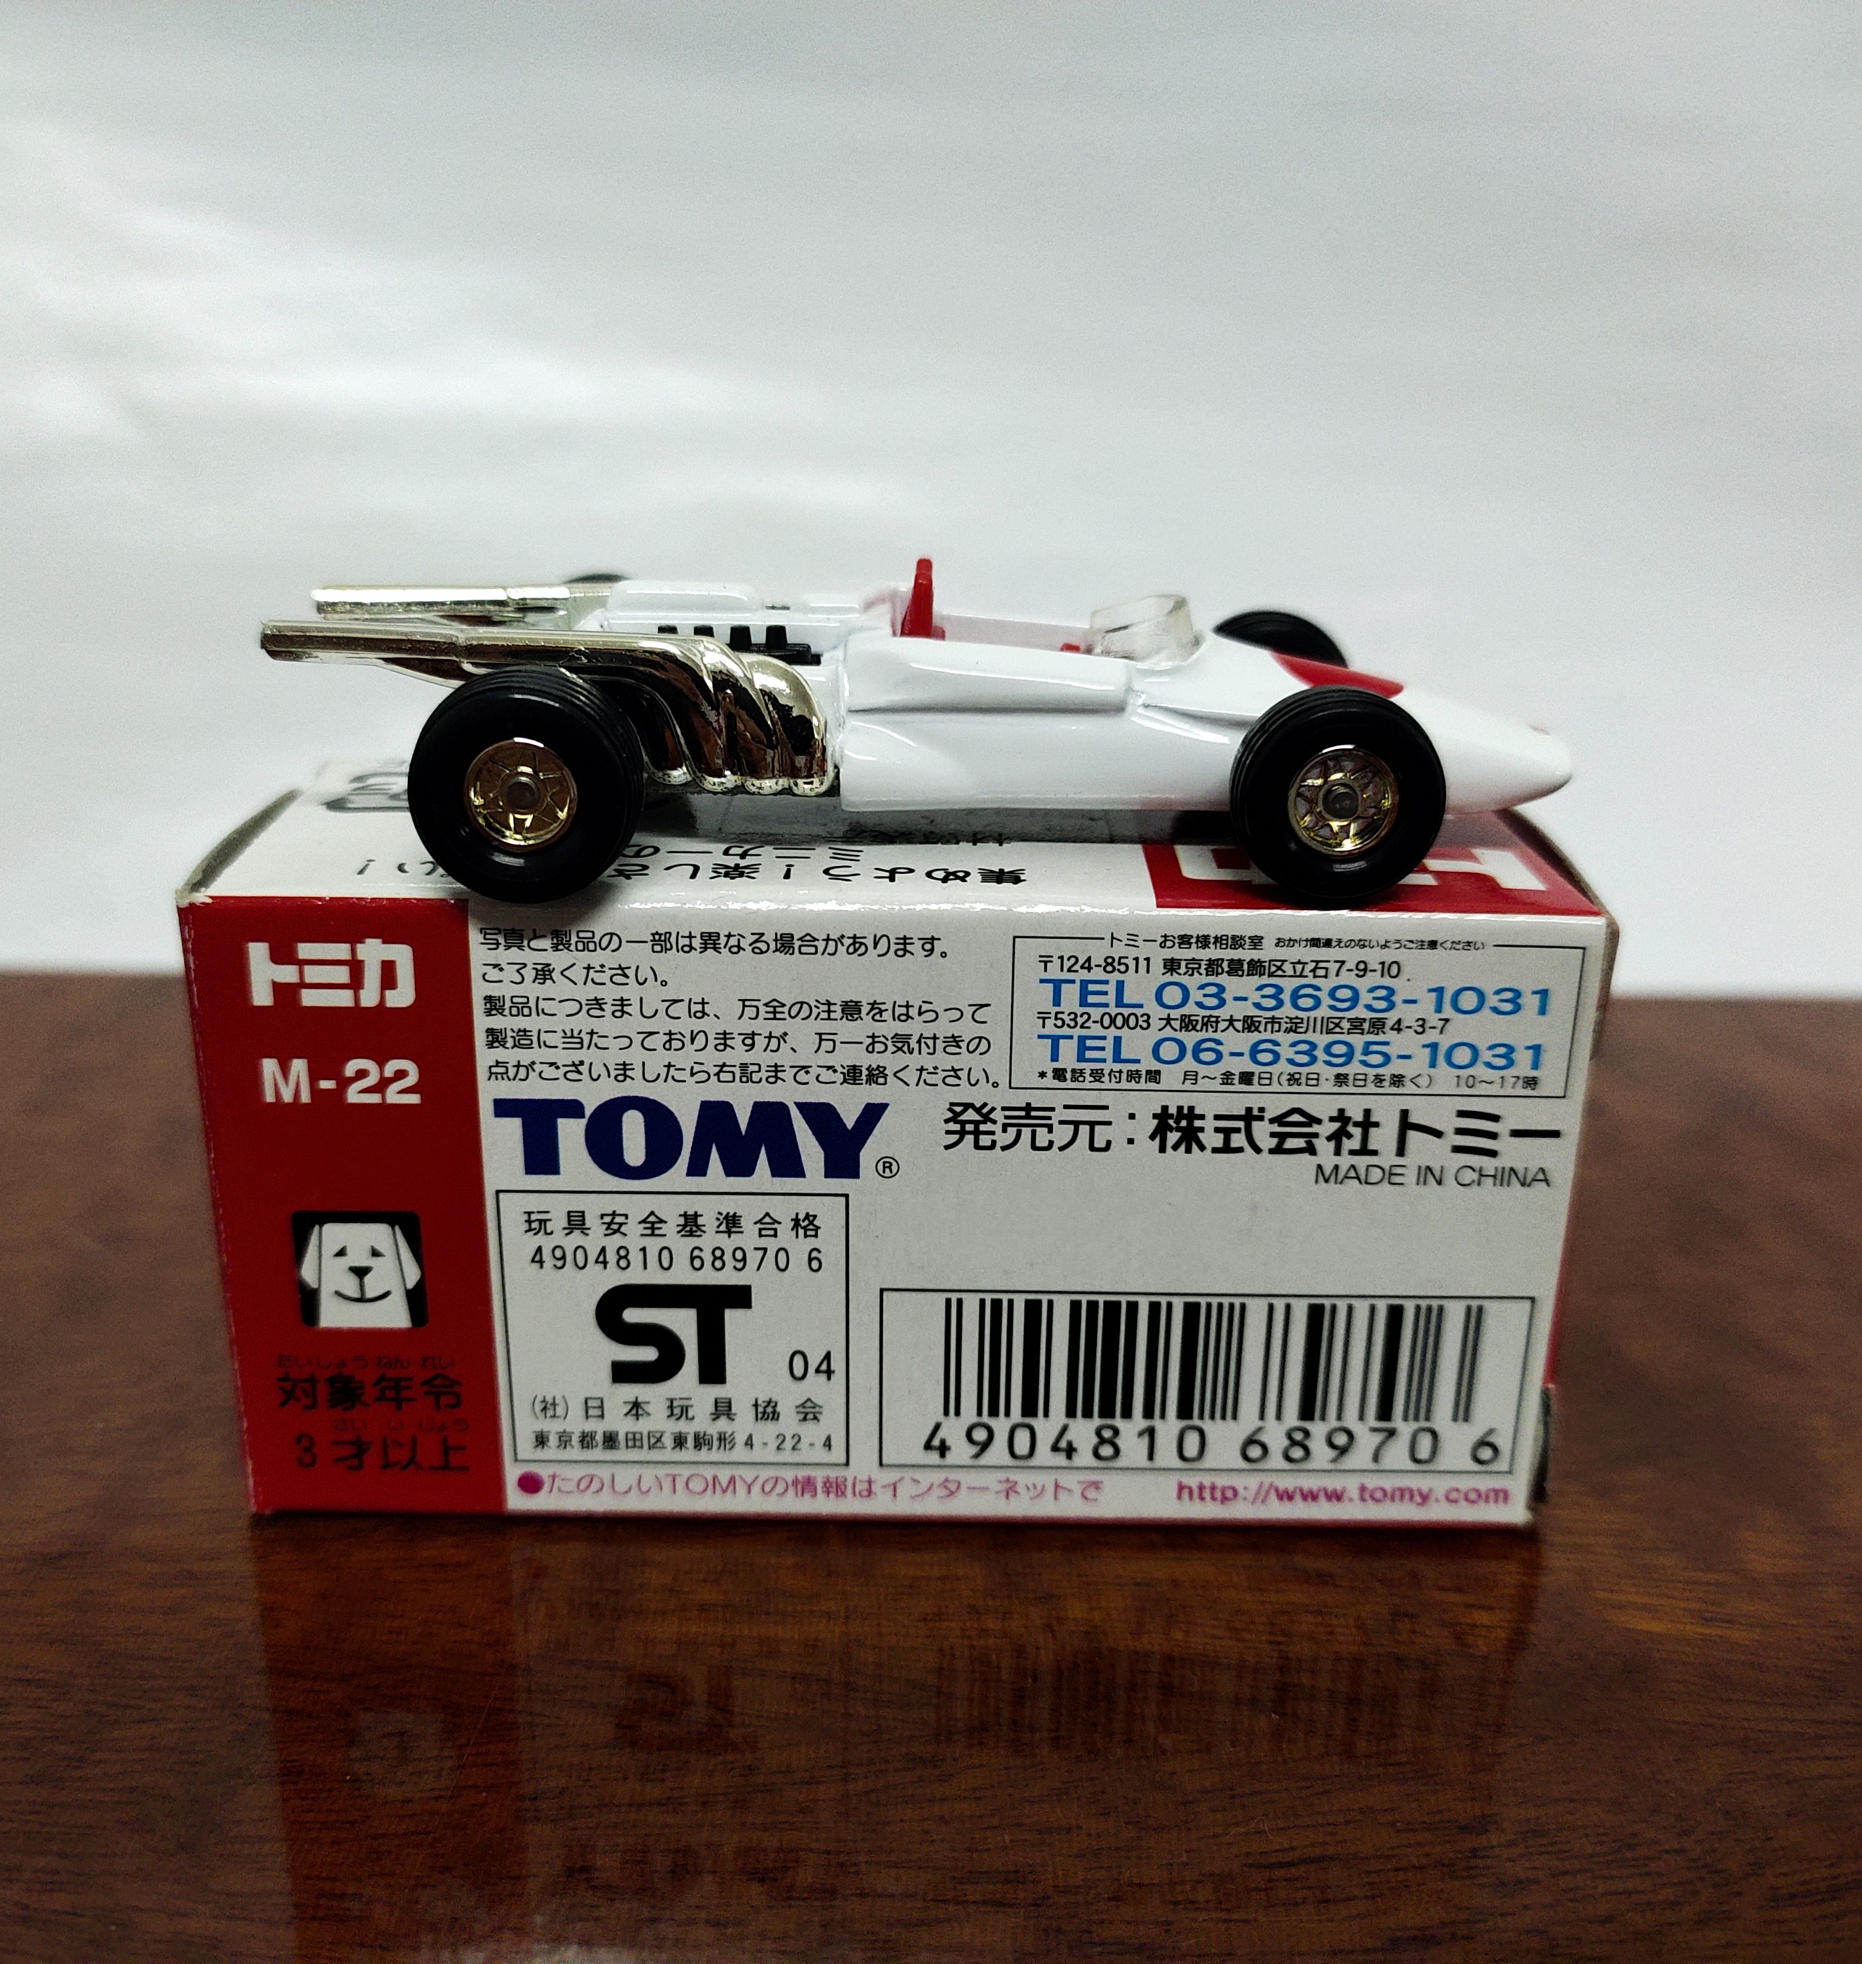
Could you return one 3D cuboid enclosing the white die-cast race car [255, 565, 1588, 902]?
[{"bbox_3d":[0.000,-0.018,0.121,0.079,0.017,0.035,1,20,0],"label":"white die-cast race car"}]

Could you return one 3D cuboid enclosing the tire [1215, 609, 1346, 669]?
[{"bbox_3d":[0.023,-0.019,0.134,0.011,0.011,0.006,1,20,0],"label":"tire"}]

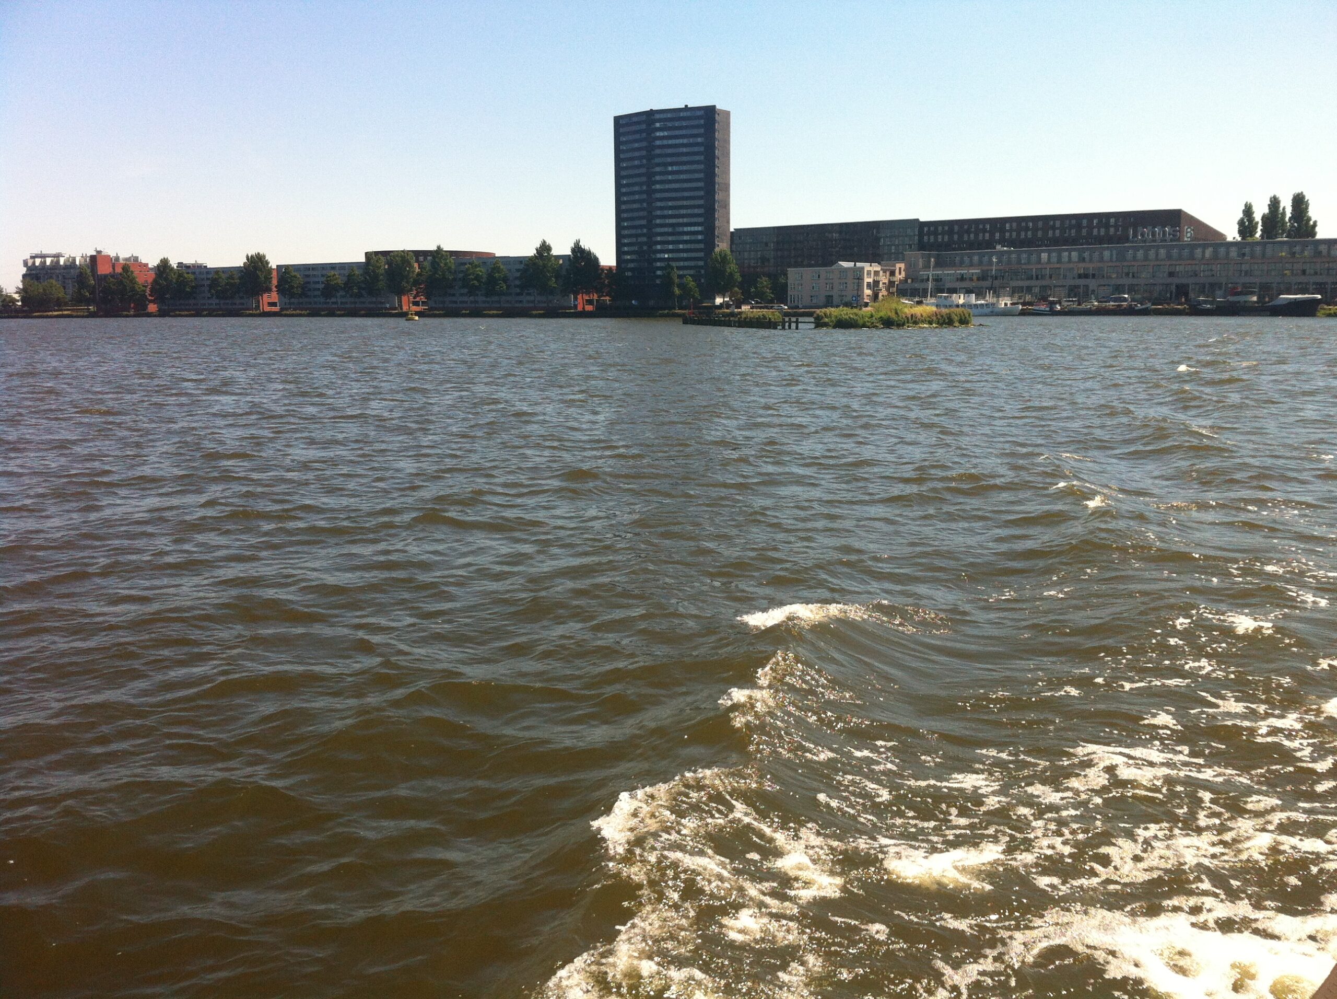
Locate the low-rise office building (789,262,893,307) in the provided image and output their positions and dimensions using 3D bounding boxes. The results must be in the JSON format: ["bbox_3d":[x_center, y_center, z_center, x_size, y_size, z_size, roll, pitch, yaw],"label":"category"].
[{"bbox_3d":[51.660,-63.060,400.280,26.120,13.660,19.000,6,11,38],"label":"low-rise office building"}]

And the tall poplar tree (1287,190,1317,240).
[{"bbox_3d":[181.140,-71.650,386.890,8.600,32.300,8.600,7,11,41],"label":"tall poplar tree"}]

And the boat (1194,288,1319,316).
[{"bbox_3d":[129.130,-43.430,297.800,27.670,5.930,5.300,6,11,38],"label":"boat"}]

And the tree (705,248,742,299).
[{"bbox_3d":[17.090,-68.630,420.510,11.700,18.900,11.700,0,8,0],"label":"tree"}]

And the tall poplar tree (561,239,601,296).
[{"bbox_3d":[-27.750,-71.830,432.350,12.670,22.880,12.670,0,8,0],"label":"tall poplar tree"}]

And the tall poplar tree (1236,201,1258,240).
[{"bbox_3d":[156.820,-66.600,367.610,7.080,28.610,7.080,6,11,38],"label":"tall poplar tree"}]

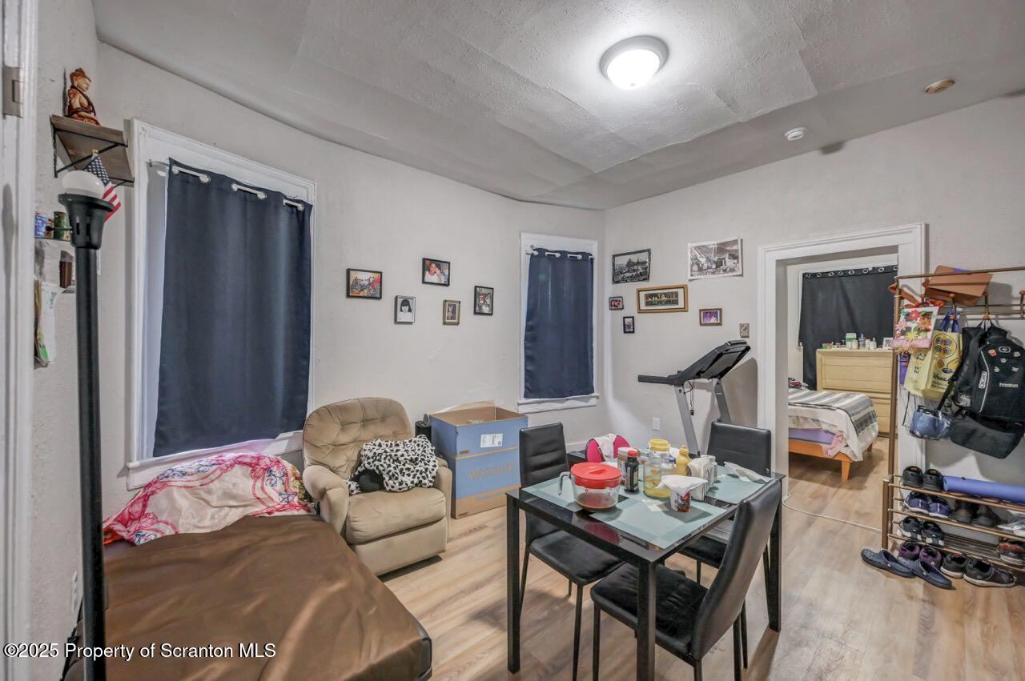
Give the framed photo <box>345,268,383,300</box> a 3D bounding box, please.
[{"bbox_3d":[-1.149,-0.436,3.109,0.268,0.220,0.022,0,0,-42],"label":"framed photo"}]

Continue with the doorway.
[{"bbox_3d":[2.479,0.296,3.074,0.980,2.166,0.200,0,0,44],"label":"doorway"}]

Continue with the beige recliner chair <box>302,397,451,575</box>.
[{"bbox_3d":[-0.925,0.910,2.711,0.800,0.960,0.870,0,0,-33],"label":"beige recliner chair"}]

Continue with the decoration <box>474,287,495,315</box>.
[{"bbox_3d":[-0.275,-0.384,3.901,0.219,0.273,0.022,0,0,-42],"label":"decoration"}]

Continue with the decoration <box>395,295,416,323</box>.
[{"bbox_3d":[-0.893,-0.257,3.325,0.160,0.215,0.035,0,0,-42],"label":"decoration"}]

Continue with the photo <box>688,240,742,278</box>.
[{"bbox_3d":[1.865,-0.752,3.676,0.020,0.335,0.455,0,0,-42],"label":"photo"}]

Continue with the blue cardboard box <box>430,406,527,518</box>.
[{"bbox_3d":[-0.298,1.013,3.480,0.680,0.730,0.540,0,0,-33],"label":"blue cardboard box"}]

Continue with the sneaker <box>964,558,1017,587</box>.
[{"bbox_3d":[2.768,1.340,2.315,0.262,0.120,0.100,0,0,3],"label":"sneaker"}]

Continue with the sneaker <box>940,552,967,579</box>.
[{"bbox_3d":[2.686,1.335,2.412,0.275,0.110,0.102,0,0,-39],"label":"sneaker"}]

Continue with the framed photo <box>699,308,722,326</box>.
[{"bbox_3d":[1.845,-0.214,3.699,0.022,0.157,0.200,0,0,-42],"label":"framed photo"}]

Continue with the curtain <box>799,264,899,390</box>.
[{"bbox_3d":[5.360,-0.075,6.310,1.260,2.120,0.100,0,0,41],"label":"curtain"}]

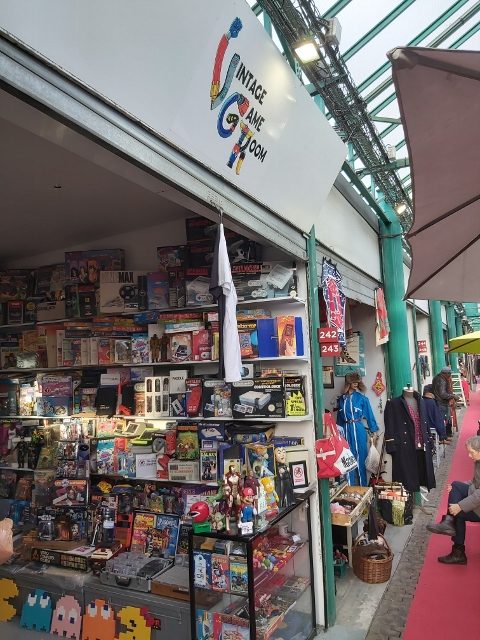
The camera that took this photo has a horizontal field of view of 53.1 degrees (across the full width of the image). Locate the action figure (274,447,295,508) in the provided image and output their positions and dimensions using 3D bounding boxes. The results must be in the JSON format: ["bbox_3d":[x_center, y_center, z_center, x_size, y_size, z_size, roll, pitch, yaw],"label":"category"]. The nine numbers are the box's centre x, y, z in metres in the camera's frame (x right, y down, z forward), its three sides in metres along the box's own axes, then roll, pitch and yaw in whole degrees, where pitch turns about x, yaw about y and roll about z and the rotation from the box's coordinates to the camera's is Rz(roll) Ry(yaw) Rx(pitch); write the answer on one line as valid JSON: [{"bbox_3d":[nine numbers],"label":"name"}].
[{"bbox_3d":[0.284,0.999,3.056,0.120,0.355,0.085,-1,-6,-18],"label":"action figure"}]

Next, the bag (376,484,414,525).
[{"bbox_3d":[1.693,2.025,5.300,0.340,0.390,0.240,-5,-6,26],"label":"bag"}]

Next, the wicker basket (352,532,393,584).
[{"bbox_3d":[1.101,1.970,3.991,0.280,0.320,0.230,-5,-6,26],"label":"wicker basket"}]

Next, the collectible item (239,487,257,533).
[{"bbox_3d":[0.037,1.040,2.665,0.095,0.218,0.085,-2,-6,-5],"label":"collectible item"}]

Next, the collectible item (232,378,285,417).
[{"bbox_3d":[0.151,0.555,3.391,0.395,0.258,0.115,-5,-6,27],"label":"collectible item"}]

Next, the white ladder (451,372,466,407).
[{"bbox_3d":[7.467,2.403,16.440,0.420,1.150,0.450,-3,-6,11],"label":"white ladder"}]

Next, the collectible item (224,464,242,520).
[{"bbox_3d":[-0.037,0.966,2.701,0.100,0.300,0.060,-1,-6,-9],"label":"collectible item"}]

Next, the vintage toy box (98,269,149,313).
[{"bbox_3d":[-0.951,-0.233,3.937,0.390,0.320,0.110,-1,-6,-7],"label":"vintage toy box"}]

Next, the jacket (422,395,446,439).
[{"bbox_3d":[2.716,1.365,6.800,0.370,0.610,0.420,-2,-6,-3],"label":"jacket"}]

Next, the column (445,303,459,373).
[{"bbox_3d":[7.683,1.233,17.394,0.250,3.800,0.250,-5,-6,26],"label":"column"}]

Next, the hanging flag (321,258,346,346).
[{"bbox_3d":[0.736,-0.138,3.727,0.060,0.650,0.480,-5,-6,27],"label":"hanging flag"}]

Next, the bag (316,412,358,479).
[{"bbox_3d":[0.645,0.843,3.271,0.280,0.435,0.140,1,-7,-33],"label":"bag"}]

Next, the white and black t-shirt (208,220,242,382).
[{"bbox_3d":[-0.058,-0.056,2.170,0.130,0.660,0.420,-3,-6,5],"label":"white and black t-shirt"}]

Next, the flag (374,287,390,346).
[{"bbox_3d":[1.671,-0.032,5.628,0.070,0.680,0.380,-6,-7,36],"label":"flag"}]

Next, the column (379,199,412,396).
[{"bbox_3d":[1.979,0.345,5.954,0.250,3.800,0.250,-5,-6,27],"label":"column"}]

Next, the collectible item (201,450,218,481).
[{"bbox_3d":[-0.211,1.065,3.504,0.138,0.226,0.050,-5,-6,27],"label":"collectible item"}]

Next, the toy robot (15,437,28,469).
[{"bbox_3d":[-1.944,1.177,4.279,0.120,0.270,0.060,-1,-6,-11],"label":"toy robot"}]

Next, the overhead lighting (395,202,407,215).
[{"bbox_3d":[1.945,-1.351,5.827,0.150,0.130,0.080,-3,-6,6],"label":"overhead lighting"}]

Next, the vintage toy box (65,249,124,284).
[{"bbox_3d":[-1.276,-0.463,4.200,0.490,0.265,0.100,-3,-6,7],"label":"vintage toy box"}]

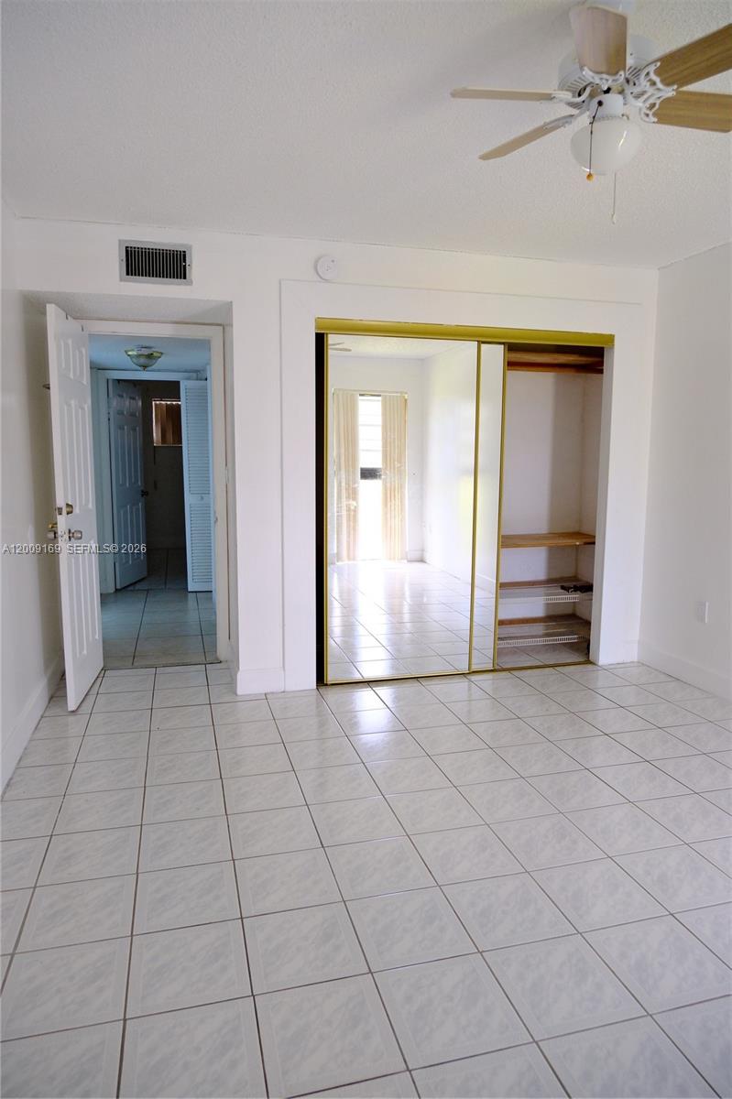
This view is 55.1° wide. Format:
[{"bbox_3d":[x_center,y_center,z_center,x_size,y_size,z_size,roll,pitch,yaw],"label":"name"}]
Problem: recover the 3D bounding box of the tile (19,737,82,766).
[{"bbox_3d":[-1.407,0.914,3.144,0.228,0.010,0.300,-2,8,-15],"label":"tile"}]

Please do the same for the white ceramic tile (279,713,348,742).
[{"bbox_3d":[-0.276,0.883,3.463,0.300,0.010,0.300,-2,8,-15],"label":"white ceramic tile"}]

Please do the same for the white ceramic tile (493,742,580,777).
[{"bbox_3d":[0.765,0.938,3.130,0.302,0.010,0.302,-2,8,-15],"label":"white ceramic tile"}]

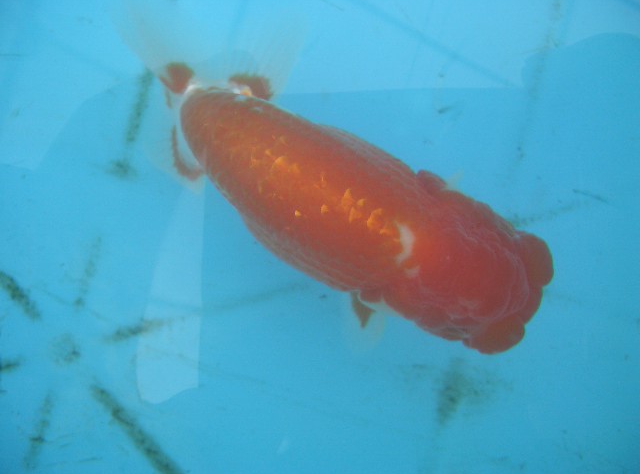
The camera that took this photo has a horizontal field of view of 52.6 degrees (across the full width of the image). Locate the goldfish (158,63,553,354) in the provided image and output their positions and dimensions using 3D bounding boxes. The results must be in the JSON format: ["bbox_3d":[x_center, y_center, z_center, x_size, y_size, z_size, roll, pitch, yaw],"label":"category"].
[{"bbox_3d":[0.005,-0.014,0.300,0.205,0.078,0.075,28,80,6],"label":"goldfish"}]

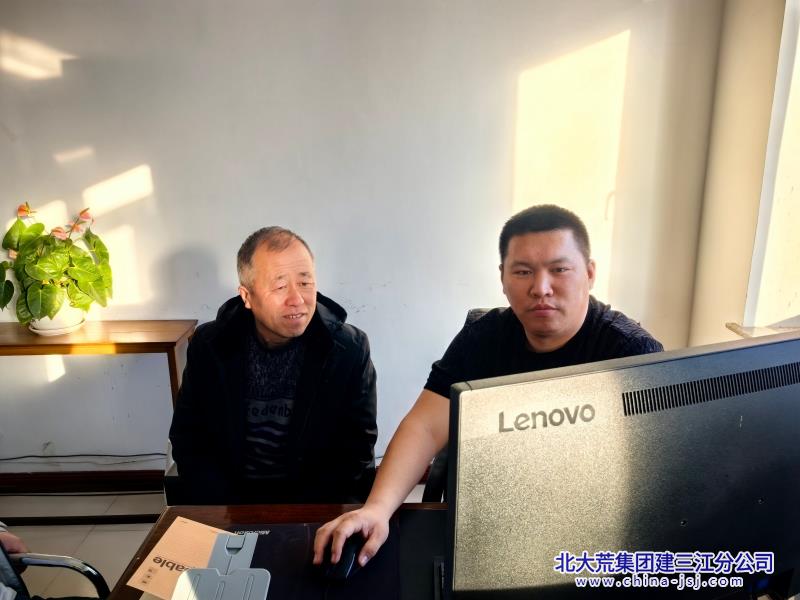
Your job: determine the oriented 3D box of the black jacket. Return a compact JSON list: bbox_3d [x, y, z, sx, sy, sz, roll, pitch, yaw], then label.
[{"bbox_3d":[-0.290,0.313,1.495,0.500,0.670,0.420,-5,13,-17],"label":"black jacket"}]

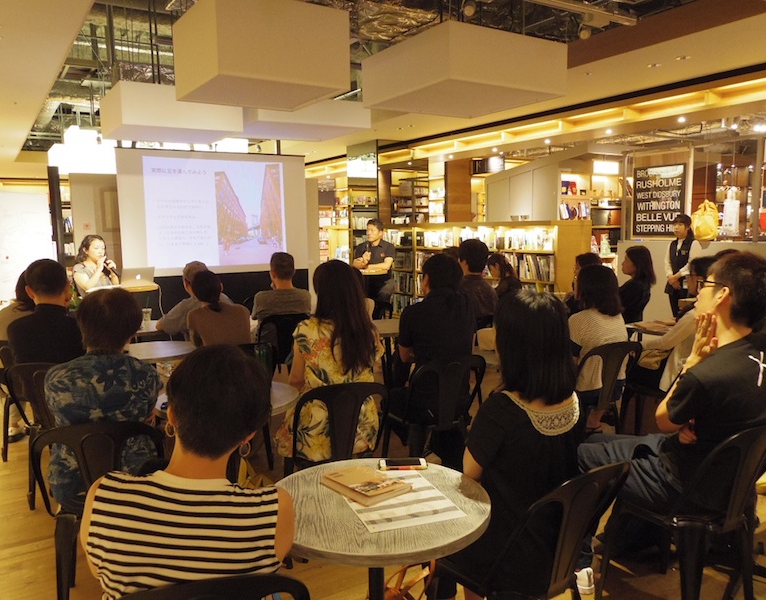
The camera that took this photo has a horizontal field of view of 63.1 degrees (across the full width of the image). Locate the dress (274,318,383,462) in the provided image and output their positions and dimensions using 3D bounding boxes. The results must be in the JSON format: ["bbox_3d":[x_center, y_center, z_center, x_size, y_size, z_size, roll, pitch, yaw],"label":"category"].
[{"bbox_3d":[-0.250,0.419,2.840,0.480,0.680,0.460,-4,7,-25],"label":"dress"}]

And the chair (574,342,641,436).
[{"bbox_3d":[1.140,0.642,3.630,0.440,0.850,0.500,-4,7,-28],"label":"chair"}]

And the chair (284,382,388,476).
[{"bbox_3d":[-0.248,0.729,2.906,0.430,0.800,0.500,-3,7,-17],"label":"chair"}]

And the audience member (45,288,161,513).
[{"bbox_3d":[-1.077,0.556,2.544,0.480,1.250,0.780,-2,7,-10],"label":"audience member"}]

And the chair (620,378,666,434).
[{"bbox_3d":[1.831,0.597,3.816,0.430,0.800,0.500,-5,7,-30],"label":"chair"}]

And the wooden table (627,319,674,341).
[{"bbox_3d":[2.140,0.565,4.670,0.620,0.730,0.620,-1,7,0],"label":"wooden table"}]

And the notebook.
[{"bbox_3d":[-2.278,-0.232,5.698,0.290,0.200,0.320,6,9,45],"label":"notebook"}]

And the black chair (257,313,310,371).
[{"bbox_3d":[-0.817,0.485,5.120,0.430,0.800,0.500,-3,7,-15],"label":"black chair"}]

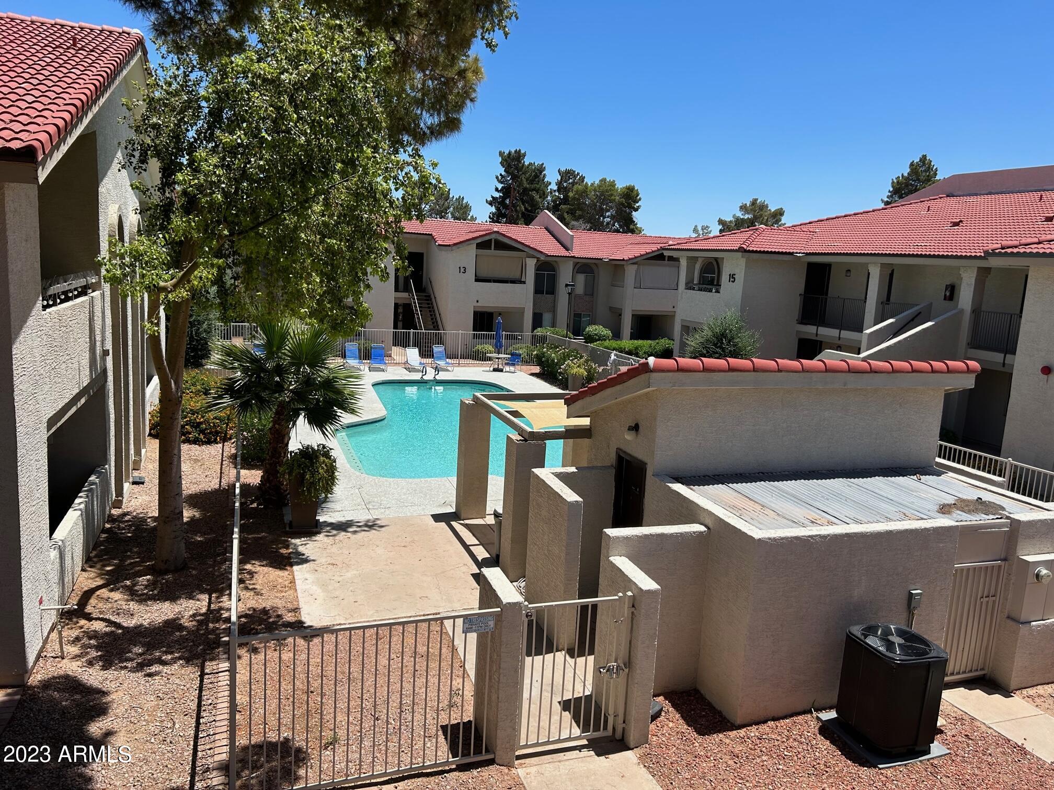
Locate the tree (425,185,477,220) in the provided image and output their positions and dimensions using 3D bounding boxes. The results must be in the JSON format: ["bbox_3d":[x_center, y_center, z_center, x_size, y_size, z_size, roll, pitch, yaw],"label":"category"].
[{"bbox_3d":[-7.975,-15.908,82.000,6.000,13.000,6.000,0,10,-20],"label":"tree"}]

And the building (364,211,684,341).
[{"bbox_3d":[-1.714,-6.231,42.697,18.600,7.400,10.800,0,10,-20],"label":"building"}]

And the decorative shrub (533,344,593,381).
[{"bbox_3d":[1.520,-1.447,33.600,1.800,1.300,2.200,0,10,-20],"label":"decorative shrub"}]

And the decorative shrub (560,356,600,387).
[{"bbox_3d":[1.883,-0.738,28.702,1.400,1.250,1.300,0,10,-20],"label":"decorative shrub"}]

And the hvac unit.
[{"bbox_3d":[3.748,3.019,8.178,0.647,0.981,0.708,0,10,-20],"label":"hvac unit"}]

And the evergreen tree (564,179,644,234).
[{"bbox_3d":[7.216,-14.096,75.000,7.600,13.400,7.400,0,10,-20],"label":"evergreen tree"}]

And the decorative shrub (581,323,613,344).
[{"bbox_3d":[3.429,-2.707,39.431,1.500,1.600,1.500,0,10,-20],"label":"decorative shrub"}]

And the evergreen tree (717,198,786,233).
[{"bbox_3d":[19.236,-11.541,69.927,5.900,11.324,5.900,0,10,-20],"label":"evergreen tree"}]

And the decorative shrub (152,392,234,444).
[{"bbox_3d":[-8.222,0.479,19.350,1.800,1.050,1.600,0,10,-20],"label":"decorative shrub"}]

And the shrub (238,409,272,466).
[{"bbox_3d":[-6.007,0.833,17.500,0.800,1.200,0.900,0,10,-20],"label":"shrub"}]

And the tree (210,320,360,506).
[{"bbox_3d":[-4.534,0.296,14.800,2.500,3.300,2.500,0,10,-20],"label":"tree"}]

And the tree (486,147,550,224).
[{"bbox_3d":[-1.137,-12.850,64.104,5.300,13.494,5.300,0,10,-20],"label":"tree"}]

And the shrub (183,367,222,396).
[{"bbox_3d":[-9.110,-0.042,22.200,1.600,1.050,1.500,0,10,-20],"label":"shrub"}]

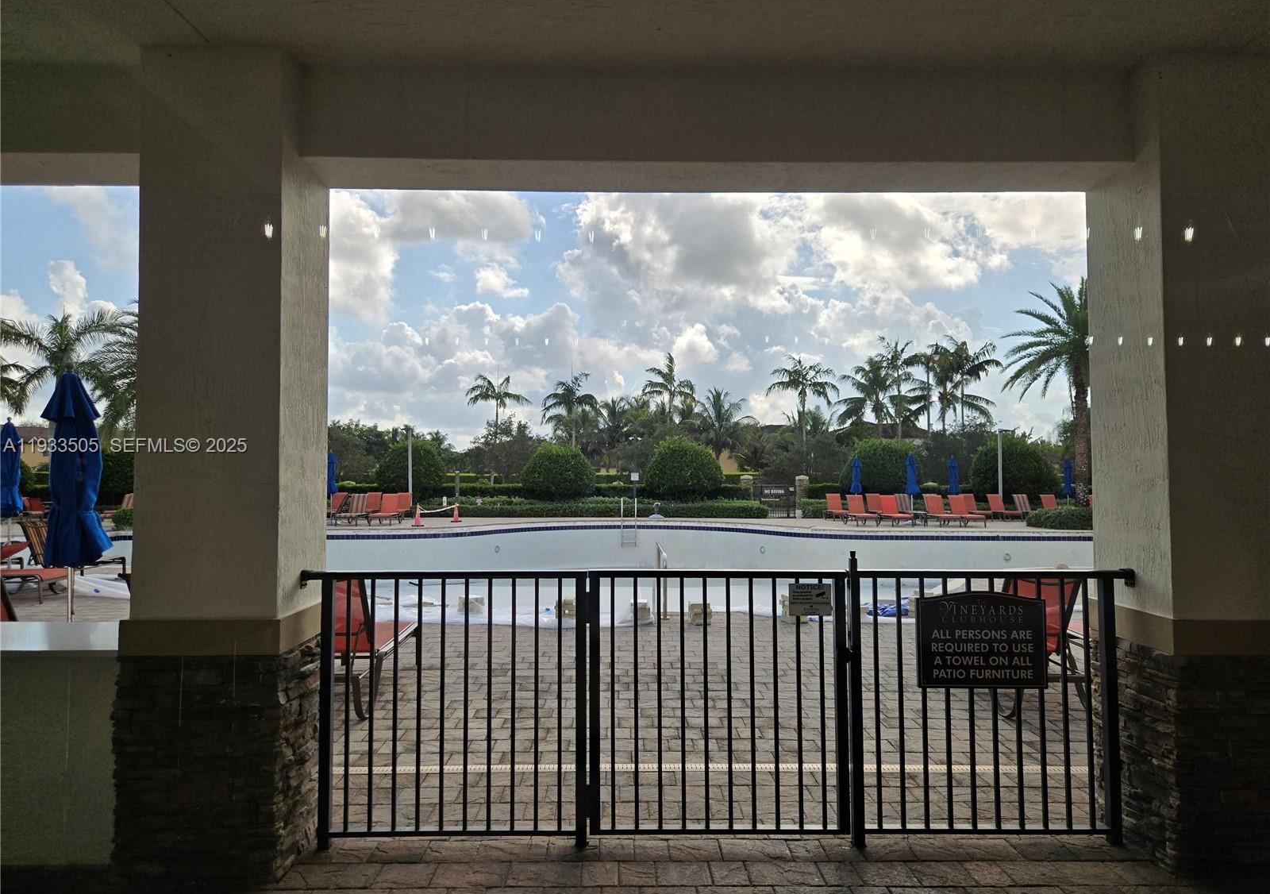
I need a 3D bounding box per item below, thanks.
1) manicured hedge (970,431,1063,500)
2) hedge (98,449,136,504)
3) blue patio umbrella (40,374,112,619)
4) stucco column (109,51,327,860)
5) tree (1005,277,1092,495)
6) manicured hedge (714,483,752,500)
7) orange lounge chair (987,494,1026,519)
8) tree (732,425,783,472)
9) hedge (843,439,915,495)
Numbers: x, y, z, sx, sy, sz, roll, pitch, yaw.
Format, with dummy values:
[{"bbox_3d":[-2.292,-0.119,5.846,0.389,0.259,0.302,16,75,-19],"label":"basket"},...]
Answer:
[{"bbox_3d":[15.211,1.063,33.782,3.700,3.281,3.400,0,-2,0],"label":"manicured hedge"},{"bbox_3d":[-20.674,1.435,33.773,3.000,2.752,2.900,1,-2,-22],"label":"hedge"},{"bbox_3d":[-4.137,0.646,6.200,0.540,2.420,0.540,0,-2,-1],"label":"blue patio umbrella"},{"bbox_3d":[-1.787,0.081,3.801,0.665,3.380,0.650,0,-2,-1],"label":"stucco column"},{"bbox_3d":[15.185,-1.638,28.771,5.200,8.458,5.200,0,-2,0],"label":"tree"},{"bbox_3d":[4.040,2.177,34.646,1.750,1.298,1.000,0,-2,0],"label":"manicured hedge"},{"bbox_3d":[13.377,2.153,30.574,0.660,0.970,1.650,0,-2,-1],"label":"orange lounge chair"},{"bbox_3d":[7.399,1.039,50.993,3.200,4.664,3.200,0,-2,0],"label":"tree"},{"bbox_3d":[10.022,1.219,34.300,3.300,3.100,3.300,0,-2,-1],"label":"hedge"}]

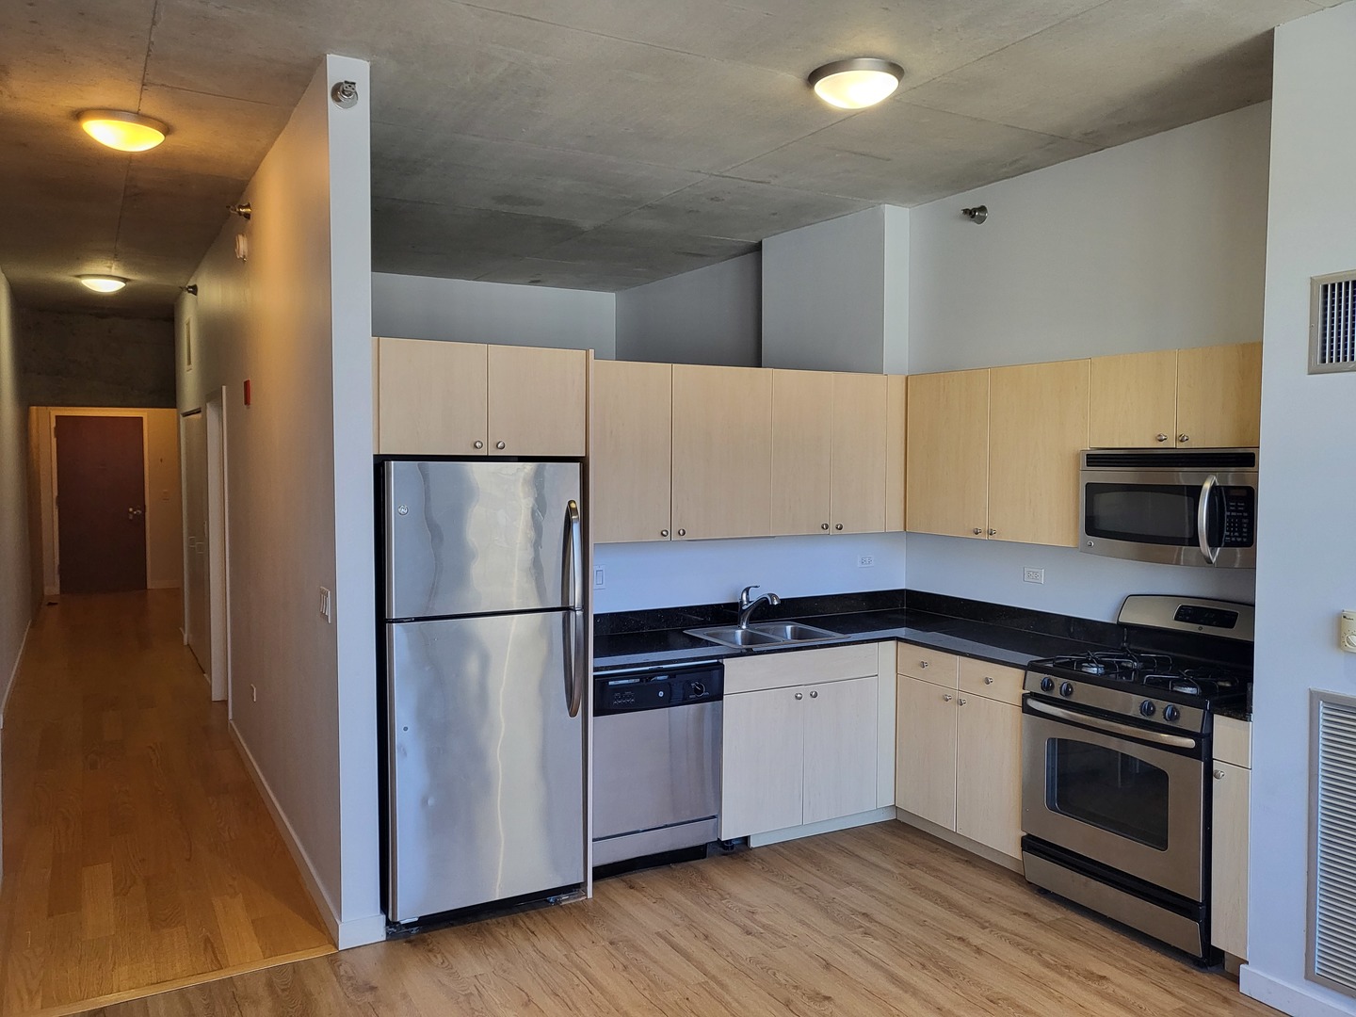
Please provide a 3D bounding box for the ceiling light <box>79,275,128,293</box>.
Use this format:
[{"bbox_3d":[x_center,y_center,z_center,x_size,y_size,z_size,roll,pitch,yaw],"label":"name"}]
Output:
[{"bbox_3d":[-4.366,-1.693,7.735,0.340,0.100,0.340,-1,3,-30],"label":"ceiling light"}]

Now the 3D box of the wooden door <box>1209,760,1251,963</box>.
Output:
[{"bbox_3d":[1.812,1.145,3.330,0.020,0.625,0.129,-1,3,-29],"label":"wooden door"}]

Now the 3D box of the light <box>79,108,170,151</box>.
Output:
[{"bbox_3d":[-2.232,-1.503,4.107,0.326,0.098,0.326,-1,3,-30],"label":"light"}]

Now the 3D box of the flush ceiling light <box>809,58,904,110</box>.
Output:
[{"bbox_3d":[0.625,-1.468,3.580,0.334,0.097,0.334,0,3,0],"label":"flush ceiling light"}]

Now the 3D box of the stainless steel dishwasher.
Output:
[{"bbox_3d":[-0.222,1.060,4.379,0.605,0.855,0.610,-1,3,-30],"label":"stainless steel dishwasher"}]

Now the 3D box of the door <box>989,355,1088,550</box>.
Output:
[{"bbox_3d":[1.549,-0.233,4.382,0.022,0.768,0.541,-1,3,-29],"label":"door"}]

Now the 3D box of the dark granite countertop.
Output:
[{"bbox_3d":[0.848,0.580,4.024,2.190,0.135,2.325,-1,3,-29],"label":"dark granite countertop"}]

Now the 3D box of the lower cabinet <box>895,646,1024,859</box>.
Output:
[{"bbox_3d":[1.475,1.014,4.545,0.606,0.776,0.797,-1,3,-29],"label":"lower cabinet"}]

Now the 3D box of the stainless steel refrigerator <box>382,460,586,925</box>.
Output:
[{"bbox_3d":[-0.829,0.667,3.918,0.715,1.703,0.770,-1,3,-30],"label":"stainless steel refrigerator"}]

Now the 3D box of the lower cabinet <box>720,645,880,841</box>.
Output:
[{"bbox_3d":[0.405,1.001,4.769,0.831,0.776,0.628,-1,3,-29],"label":"lower cabinet"}]

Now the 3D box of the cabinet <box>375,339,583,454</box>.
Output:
[{"bbox_3d":[-0.841,-0.404,3.940,0.784,0.398,0.610,-1,3,-30],"label":"cabinet"}]

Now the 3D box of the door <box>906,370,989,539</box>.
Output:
[{"bbox_3d":[1.286,-0.256,4.858,0.022,0.768,0.540,-1,3,-29],"label":"door"}]

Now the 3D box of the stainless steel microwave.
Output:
[{"bbox_3d":[1.954,-0.016,3.858,0.390,0.415,0.757,-1,3,-29],"label":"stainless steel microwave"}]

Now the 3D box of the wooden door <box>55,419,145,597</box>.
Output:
[{"bbox_3d":[-6.936,-0.055,12.270,0.915,2.130,0.050,-1,3,-30],"label":"wooden door"}]

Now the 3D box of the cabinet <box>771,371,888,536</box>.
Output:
[{"bbox_3d":[0.649,-0.267,4.999,0.684,0.771,0.335,-1,3,-30],"label":"cabinet"}]

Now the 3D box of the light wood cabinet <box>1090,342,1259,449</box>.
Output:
[{"bbox_3d":[1.987,-0.410,3.860,0.315,0.362,0.761,-1,3,-29],"label":"light wood cabinet"}]

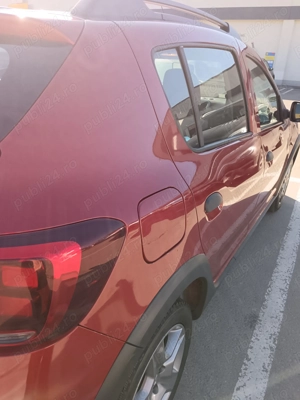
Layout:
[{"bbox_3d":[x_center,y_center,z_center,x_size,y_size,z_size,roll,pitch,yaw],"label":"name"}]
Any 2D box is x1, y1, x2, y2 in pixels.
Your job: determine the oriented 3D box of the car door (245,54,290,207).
[{"bbox_3d":[0.831,-0.415,2.186,0.220,1.050,0.990,16,27,28],"label":"car door"}]

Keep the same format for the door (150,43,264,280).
[{"bbox_3d":[0.323,-0.102,1.421,0.220,1.060,1.030,16,27,28],"label":"door"}]

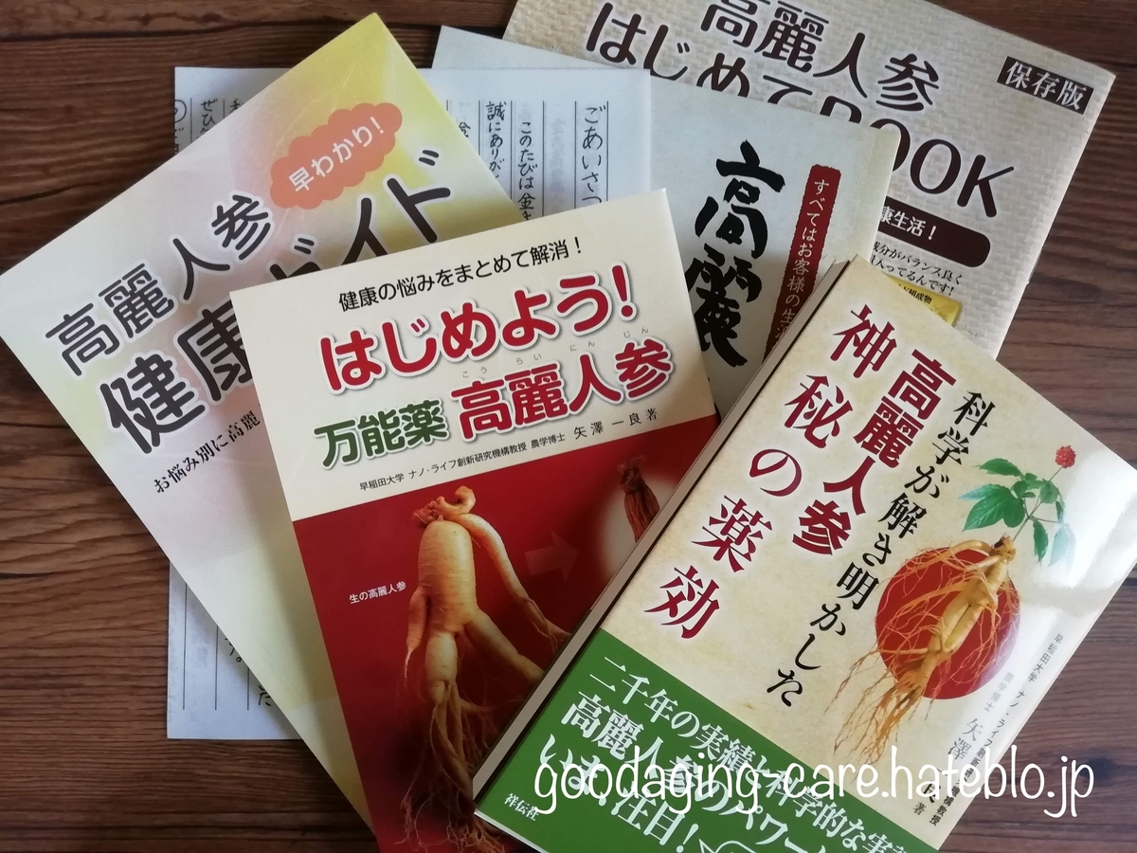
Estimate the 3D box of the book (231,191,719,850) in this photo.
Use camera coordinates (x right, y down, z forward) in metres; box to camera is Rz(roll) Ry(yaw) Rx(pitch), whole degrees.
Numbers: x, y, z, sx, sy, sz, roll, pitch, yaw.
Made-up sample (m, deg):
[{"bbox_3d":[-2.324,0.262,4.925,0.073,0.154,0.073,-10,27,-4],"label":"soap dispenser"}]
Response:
[{"bbox_3d":[-0.012,0.037,0.257,0.128,0.010,0.187,-14,94,-3],"label":"book"}]

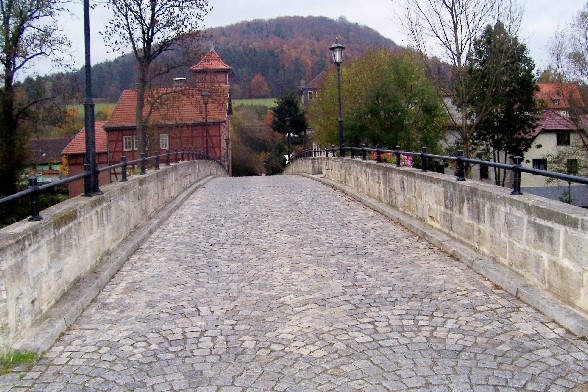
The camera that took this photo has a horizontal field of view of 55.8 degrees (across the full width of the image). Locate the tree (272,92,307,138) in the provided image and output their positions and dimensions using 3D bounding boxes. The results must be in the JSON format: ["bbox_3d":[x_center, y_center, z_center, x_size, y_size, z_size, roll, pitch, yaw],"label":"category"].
[{"bbox_3d":[-0.792,-11.021,80.000,5.000,7.600,5.000,-2,1,0],"label":"tree"}]

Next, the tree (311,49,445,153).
[{"bbox_3d":[6.388,-5.924,43.000,10.600,11.300,10.000,-2,1,0],"label":"tree"}]

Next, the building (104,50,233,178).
[{"bbox_3d":[-12.821,-7.511,59.653,11.600,15.600,9.500,-2,1,2],"label":"building"}]

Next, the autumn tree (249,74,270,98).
[{"bbox_3d":[-16.775,-52.998,270.000,10.800,12.200,10.800,-2,1,0],"label":"autumn tree"}]

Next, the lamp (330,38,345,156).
[{"bbox_3d":[1.434,-3.104,17.500,0.460,3.760,0.460,-2,1,0],"label":"lamp"}]

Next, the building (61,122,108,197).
[{"bbox_3d":[-20.801,-3.797,59.196,4.700,8.600,7.500,-2,1,2],"label":"building"}]

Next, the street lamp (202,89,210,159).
[{"bbox_3d":[-4.617,-3.757,29.300,0.440,3.600,0.440,-2,1,0],"label":"street lamp"}]

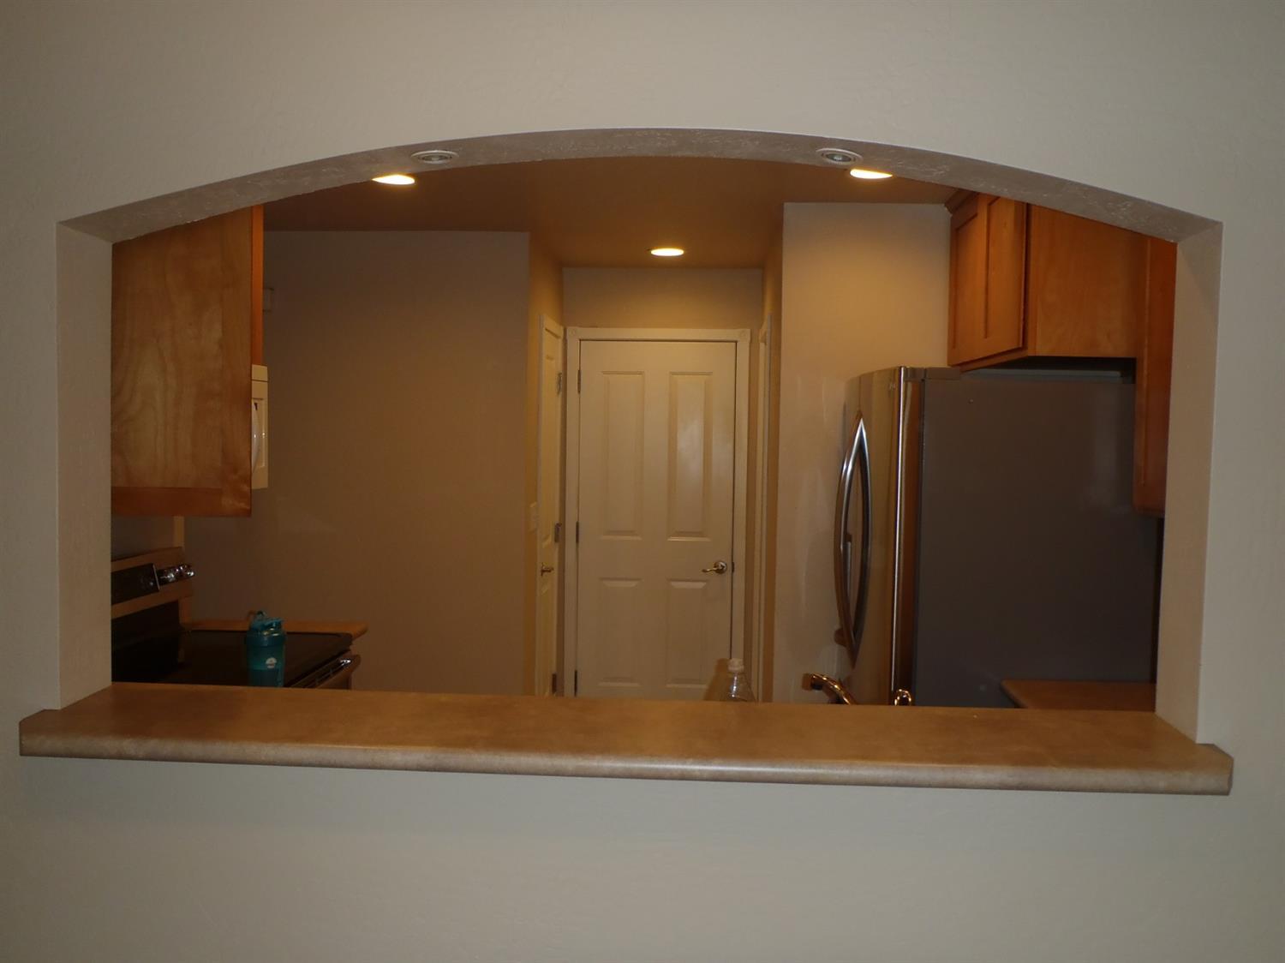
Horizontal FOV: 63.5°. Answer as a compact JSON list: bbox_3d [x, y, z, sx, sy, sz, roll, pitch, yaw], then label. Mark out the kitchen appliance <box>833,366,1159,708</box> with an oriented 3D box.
[{"bbox_3d":[0.995,0.567,3.240,0.800,1.780,0.870,1,3,3],"label":"kitchen appliance"}]

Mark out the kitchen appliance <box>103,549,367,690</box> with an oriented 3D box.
[{"bbox_3d":[-1.258,0.833,3.068,0.670,1.190,0.760,1,3,3],"label":"kitchen appliance"}]

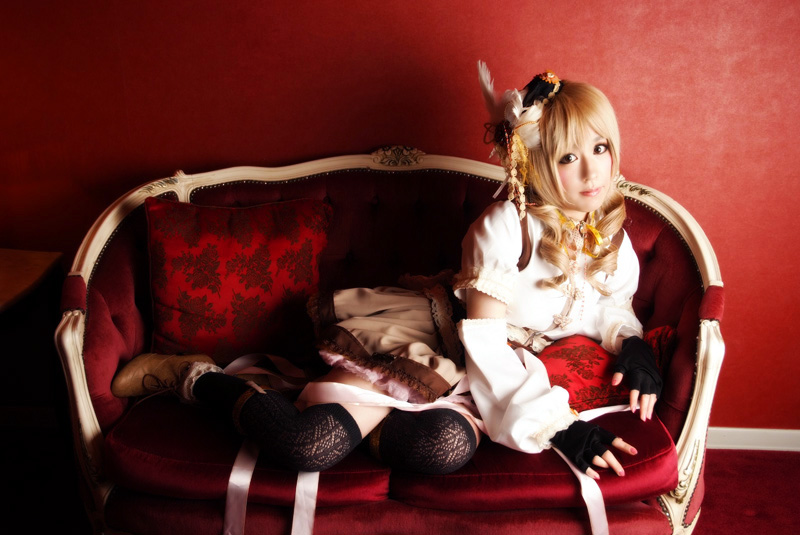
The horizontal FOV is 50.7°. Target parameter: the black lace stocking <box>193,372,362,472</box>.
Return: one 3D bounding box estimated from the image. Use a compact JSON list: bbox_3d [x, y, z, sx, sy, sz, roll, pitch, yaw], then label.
[{"bbox_3d":[-0.248,0.311,1.740,0.180,0.130,0.420,-11,18,-42],"label":"black lace stocking"}]

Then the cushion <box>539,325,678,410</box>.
[{"bbox_3d":[0.453,0.238,1.950,0.400,0.150,0.360,-4,39,4],"label":"cushion"}]

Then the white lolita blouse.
[{"bbox_3d":[0.297,0.114,1.690,0.360,0.460,0.300,-1,18,-4],"label":"white lolita blouse"}]

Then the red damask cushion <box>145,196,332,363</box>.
[{"bbox_3d":[-0.397,0.052,2.080,0.450,0.430,0.150,0,-4,-12],"label":"red damask cushion"}]

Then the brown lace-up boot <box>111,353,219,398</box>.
[{"bbox_3d":[-0.543,0.249,1.950,0.245,0.095,0.120,-10,32,-7],"label":"brown lace-up boot"}]

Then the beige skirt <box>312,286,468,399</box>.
[{"bbox_3d":[-0.018,0.162,1.830,0.370,0.230,0.320,4,9,17],"label":"beige skirt"}]

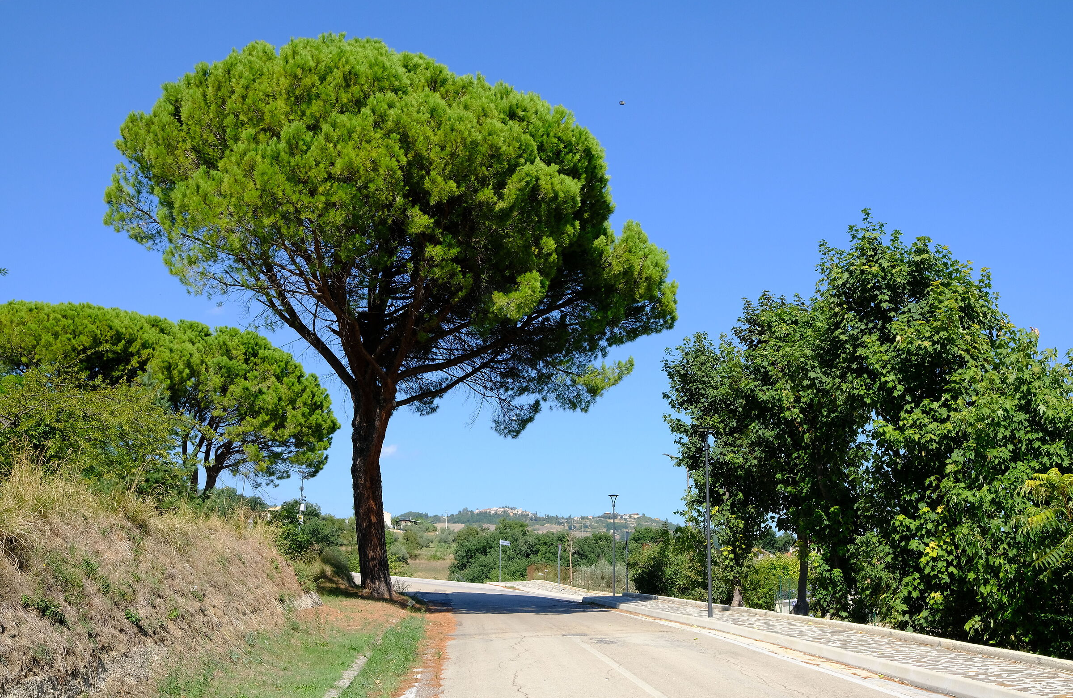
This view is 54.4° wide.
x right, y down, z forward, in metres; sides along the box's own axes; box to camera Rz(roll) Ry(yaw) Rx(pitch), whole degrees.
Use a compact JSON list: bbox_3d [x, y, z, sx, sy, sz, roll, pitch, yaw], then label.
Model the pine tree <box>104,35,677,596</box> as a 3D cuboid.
[{"bbox_3d":[-4.035,-0.667,30.839,16.400,15.500,15.580,0,-11,0],"label":"pine tree"}]

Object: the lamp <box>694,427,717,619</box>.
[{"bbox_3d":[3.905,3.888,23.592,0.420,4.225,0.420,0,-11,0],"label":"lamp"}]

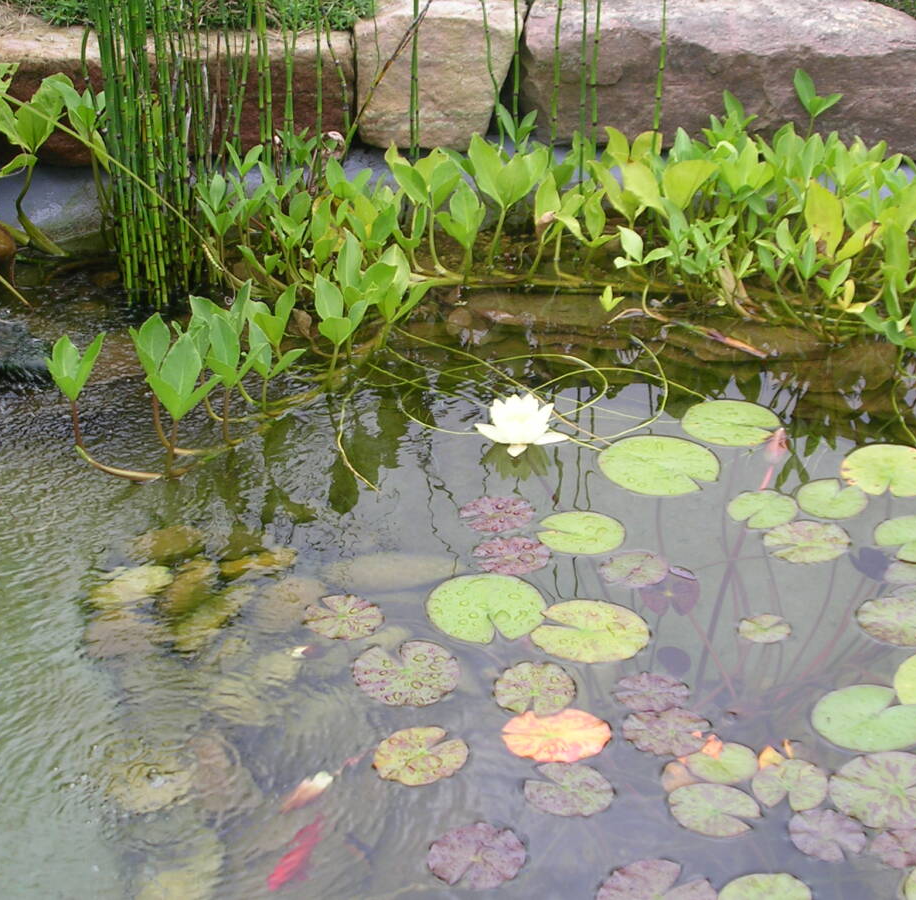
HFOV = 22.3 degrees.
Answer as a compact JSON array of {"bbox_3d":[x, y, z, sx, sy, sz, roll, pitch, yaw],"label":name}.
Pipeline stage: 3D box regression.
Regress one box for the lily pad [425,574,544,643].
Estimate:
[{"bbox_3d":[0.032,0.167,2.481,0.127,0.012,0.131,0,30,0],"label":"lily pad"}]

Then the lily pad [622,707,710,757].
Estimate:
[{"bbox_3d":[0.217,0.292,2.402,0.090,0.012,0.088,0,29,0],"label":"lily pad"}]

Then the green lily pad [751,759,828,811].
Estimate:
[{"bbox_3d":[0.334,0.336,2.337,0.074,0.010,0.084,7,30,11],"label":"green lily pad"}]

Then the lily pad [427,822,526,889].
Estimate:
[{"bbox_3d":[0.017,0.369,2.127,0.089,0.014,0.094,0,30,0],"label":"lily pad"}]

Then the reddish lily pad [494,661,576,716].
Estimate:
[{"bbox_3d":[0.083,0.255,2.480,0.086,0.010,0.097,2,30,3],"label":"reddish lily pad"}]

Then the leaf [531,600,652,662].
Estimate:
[{"bbox_3d":[0.146,0.200,2.568,0.129,0.012,0.128,0,29,0],"label":"leaf"}]

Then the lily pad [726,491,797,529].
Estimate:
[{"bbox_3d":[0.348,0.065,2.658,0.074,0.012,0.090,23,37,34],"label":"lily pad"}]

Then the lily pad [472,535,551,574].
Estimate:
[{"bbox_3d":[0.062,0.123,2.708,0.091,0.012,0.085,0,29,0],"label":"lily pad"}]

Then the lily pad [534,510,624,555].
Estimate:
[{"bbox_3d":[0.139,0.091,2.613,0.098,0.012,0.093,0,30,0],"label":"lily pad"}]

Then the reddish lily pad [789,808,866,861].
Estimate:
[{"bbox_3d":[0.360,0.376,2.267,0.072,0.010,0.081,-14,33,-23],"label":"reddish lily pad"}]

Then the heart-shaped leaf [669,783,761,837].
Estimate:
[{"bbox_3d":[0.253,0.354,2.290,0.087,0.012,0.089,11,31,20],"label":"heart-shaped leaf"}]

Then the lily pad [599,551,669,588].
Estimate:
[{"bbox_3d":[0.203,0.138,2.685,0.074,0.010,0.084,23,37,35],"label":"lily pad"}]

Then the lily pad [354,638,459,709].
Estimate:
[{"bbox_3d":[-0.051,0.227,2.375,0.109,0.014,0.116,0,30,0],"label":"lily pad"}]

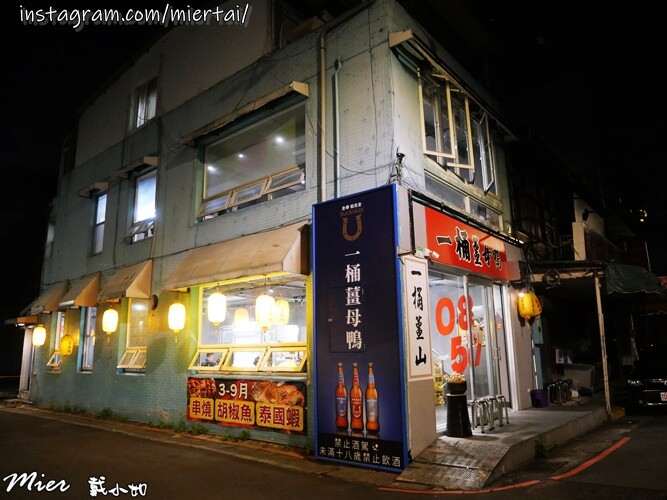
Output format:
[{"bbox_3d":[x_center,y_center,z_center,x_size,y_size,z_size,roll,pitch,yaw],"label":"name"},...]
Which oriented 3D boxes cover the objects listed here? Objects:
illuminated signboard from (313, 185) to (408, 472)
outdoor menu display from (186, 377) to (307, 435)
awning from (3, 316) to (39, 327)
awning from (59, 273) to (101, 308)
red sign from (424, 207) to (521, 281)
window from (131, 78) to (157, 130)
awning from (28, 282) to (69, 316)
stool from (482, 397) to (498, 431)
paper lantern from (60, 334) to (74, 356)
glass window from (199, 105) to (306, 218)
[{"bbox_3d":[0.326,1.052,6.677,1.465,3.811,0.110,-10,-15,35],"label":"illuminated signboard"},{"bbox_3d":[-1.694,2.773,8.316,3.271,0.836,0.045,-11,-15,38],"label":"outdoor menu display"},{"bbox_3d":[-10.078,2.302,14.916,1.166,0.226,0.588,-11,-15,38],"label":"awning"},{"bbox_3d":[-6.843,1.095,12.439,1.028,0.935,0.566,-11,-15,38],"label":"awning"},{"bbox_3d":[2.613,0.049,8.397,0.100,0.820,3.990,-11,-15,38],"label":"red sign"},{"bbox_3d":[-5.158,-3.923,12.680,1.243,1.277,0.113,-11,-15,38],"label":"window"},{"bbox_3d":[-8.488,1.416,13.755,1.221,0.973,0.577,-11,-15,38],"label":"awning"},{"bbox_3d":[2.431,2.537,7.220,0.291,0.446,0.291,-11,-15,38],"label":"stool"},{"bbox_3d":[-6.912,2.489,12.025,0.346,0.572,0.346,-11,-15,38],"label":"paper lantern"},{"bbox_3d":[-1.647,-1.642,9.085,3.157,1.722,0.209,-11,-15,38],"label":"glass window"}]

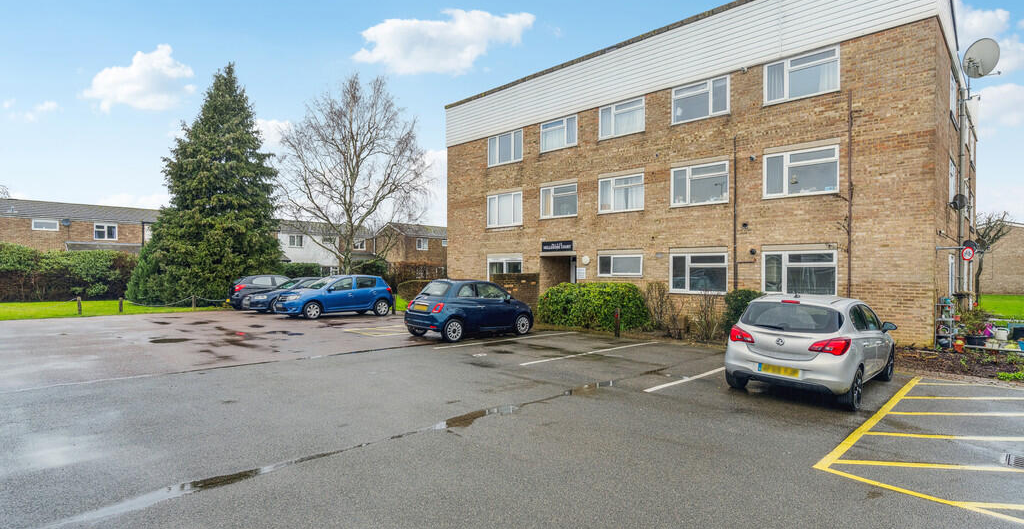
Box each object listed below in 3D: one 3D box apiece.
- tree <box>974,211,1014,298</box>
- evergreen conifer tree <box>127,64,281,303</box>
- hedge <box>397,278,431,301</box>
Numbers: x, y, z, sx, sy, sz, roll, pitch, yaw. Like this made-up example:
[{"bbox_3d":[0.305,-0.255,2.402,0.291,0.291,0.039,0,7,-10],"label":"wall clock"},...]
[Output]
[{"bbox_3d":[23.200,-0.300,25.000,2.500,4.500,2.500,0,0,45],"label":"tree"},{"bbox_3d":[-13.750,-3.620,23.000,6.000,10.700,6.000,0,0,-45],"label":"evergreen conifer tree"},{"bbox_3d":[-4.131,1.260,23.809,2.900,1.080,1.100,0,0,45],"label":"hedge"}]

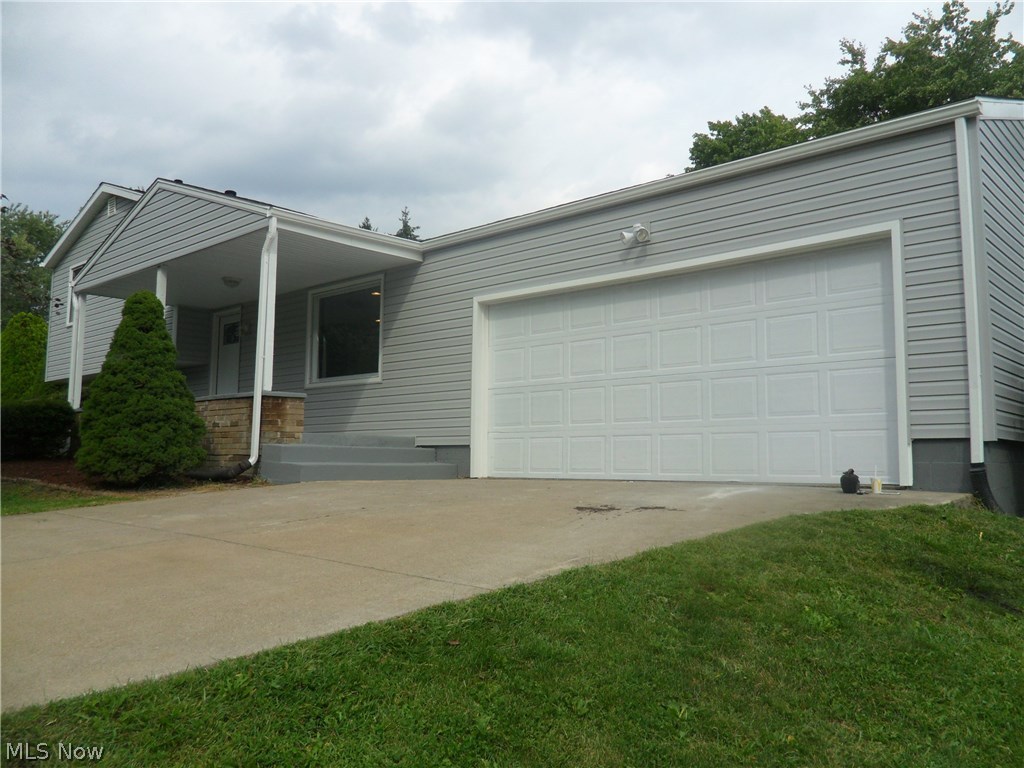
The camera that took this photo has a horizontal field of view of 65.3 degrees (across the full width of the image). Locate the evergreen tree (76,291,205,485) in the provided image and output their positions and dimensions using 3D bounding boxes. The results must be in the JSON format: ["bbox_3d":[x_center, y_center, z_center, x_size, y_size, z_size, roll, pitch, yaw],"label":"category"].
[{"bbox_3d":[-4.481,0.048,9.673,1.548,2.361,1.548,-4,-7,42],"label":"evergreen tree"}]

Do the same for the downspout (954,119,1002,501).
[{"bbox_3d":[3.645,-0.590,6.249,0.198,3.135,0.129,-4,-7,42],"label":"downspout"}]

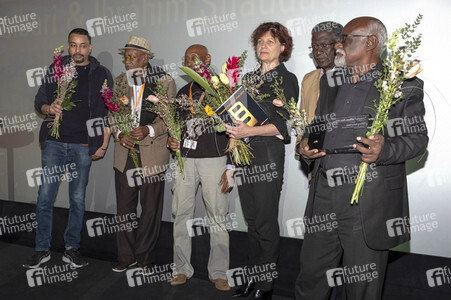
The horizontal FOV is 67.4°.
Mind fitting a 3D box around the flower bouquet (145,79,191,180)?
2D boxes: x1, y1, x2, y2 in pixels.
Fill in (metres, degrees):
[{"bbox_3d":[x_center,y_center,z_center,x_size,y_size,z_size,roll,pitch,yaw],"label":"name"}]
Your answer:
[{"bbox_3d":[-0.343,-0.136,2.240,0.290,0.660,0.240,-13,6,-3],"label":"flower bouquet"}]

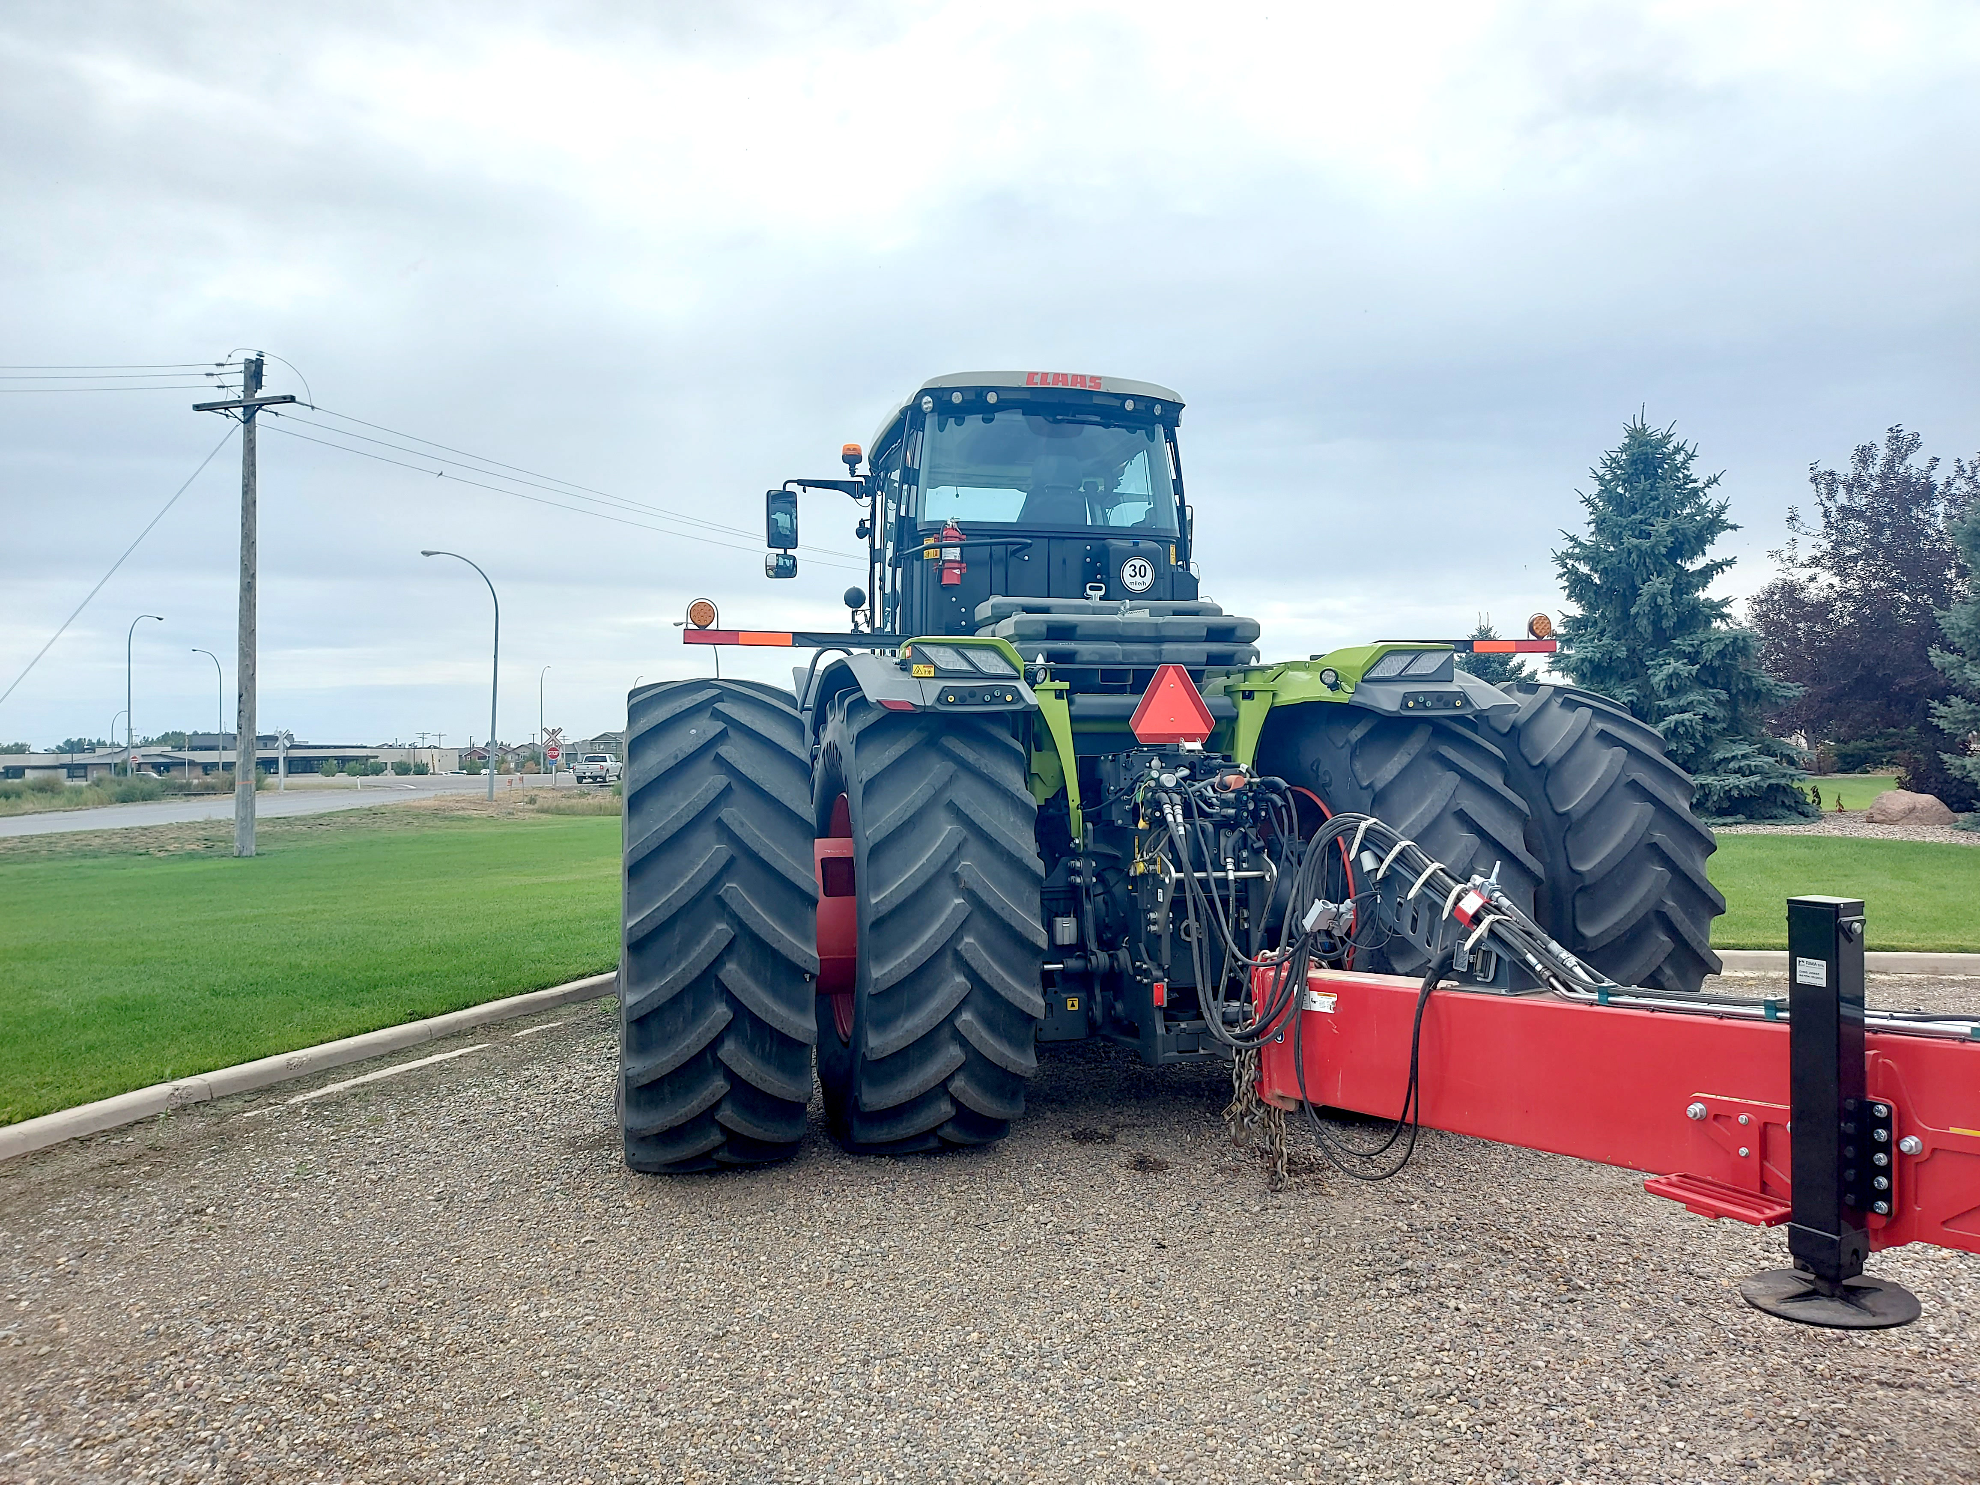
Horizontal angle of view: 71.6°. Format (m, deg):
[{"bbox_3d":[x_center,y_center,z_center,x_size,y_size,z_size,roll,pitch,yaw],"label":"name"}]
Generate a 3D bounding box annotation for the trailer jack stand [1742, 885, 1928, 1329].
[{"bbox_3d":[2.662,1.133,4.364,0.490,1.266,0.490,0,-1,-31],"label":"trailer jack stand"}]

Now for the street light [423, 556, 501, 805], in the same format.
[{"bbox_3d":[-19.674,-2.456,50.951,2.860,9.400,0.320,0,-1,-5],"label":"street light"}]

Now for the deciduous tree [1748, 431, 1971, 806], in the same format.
[{"bbox_3d":[23.213,-3.285,36.059,6.400,10.020,6.400,-1,-1,33],"label":"deciduous tree"}]

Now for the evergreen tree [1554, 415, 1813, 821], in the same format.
[{"bbox_3d":[15.441,-2.938,32.055,6.600,9.370,6.600,0,-1,26],"label":"evergreen tree"}]

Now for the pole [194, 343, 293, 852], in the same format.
[{"bbox_3d":[-13.247,-2.419,24.452,2.150,8.880,0.450,0,-1,15],"label":"pole"}]

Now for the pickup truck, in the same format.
[{"bbox_3d":[-24.555,1.549,86.311,2.030,1.920,5.800,0,-1,-4],"label":"pickup truck"}]

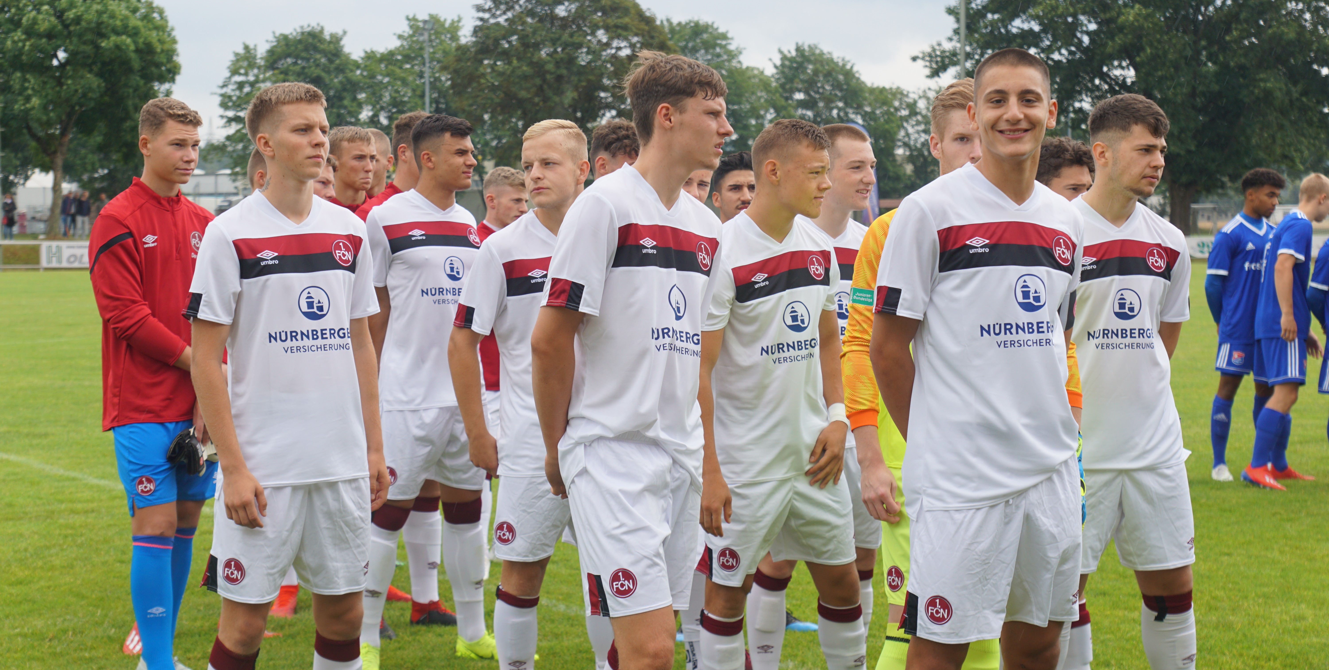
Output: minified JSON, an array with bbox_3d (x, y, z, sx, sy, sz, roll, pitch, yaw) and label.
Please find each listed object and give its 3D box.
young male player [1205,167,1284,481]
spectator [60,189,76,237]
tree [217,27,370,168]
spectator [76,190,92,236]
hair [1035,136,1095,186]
[{"bbox_3d":[3.370,-0.070,14.400,0.520,1.780,0.340,-2,3,-36],"label":"young male player"},{"bbox_3d":[-21.938,-4.457,91.040,0.550,1.750,0.400,-1,3,-25],"label":"spectator"},{"bbox_3d":[-20.431,-10.744,135.000,8.200,12.200,8.000,0,3,0],"label":"tree"},{"bbox_3d":[-22.067,-4.579,94.000,0.520,1.780,0.330,-1,3,-20],"label":"spectator"},{"bbox_3d":[1.185,-0.513,7.400,0.220,0.165,0.180,2,3,42],"label":"hair"}]

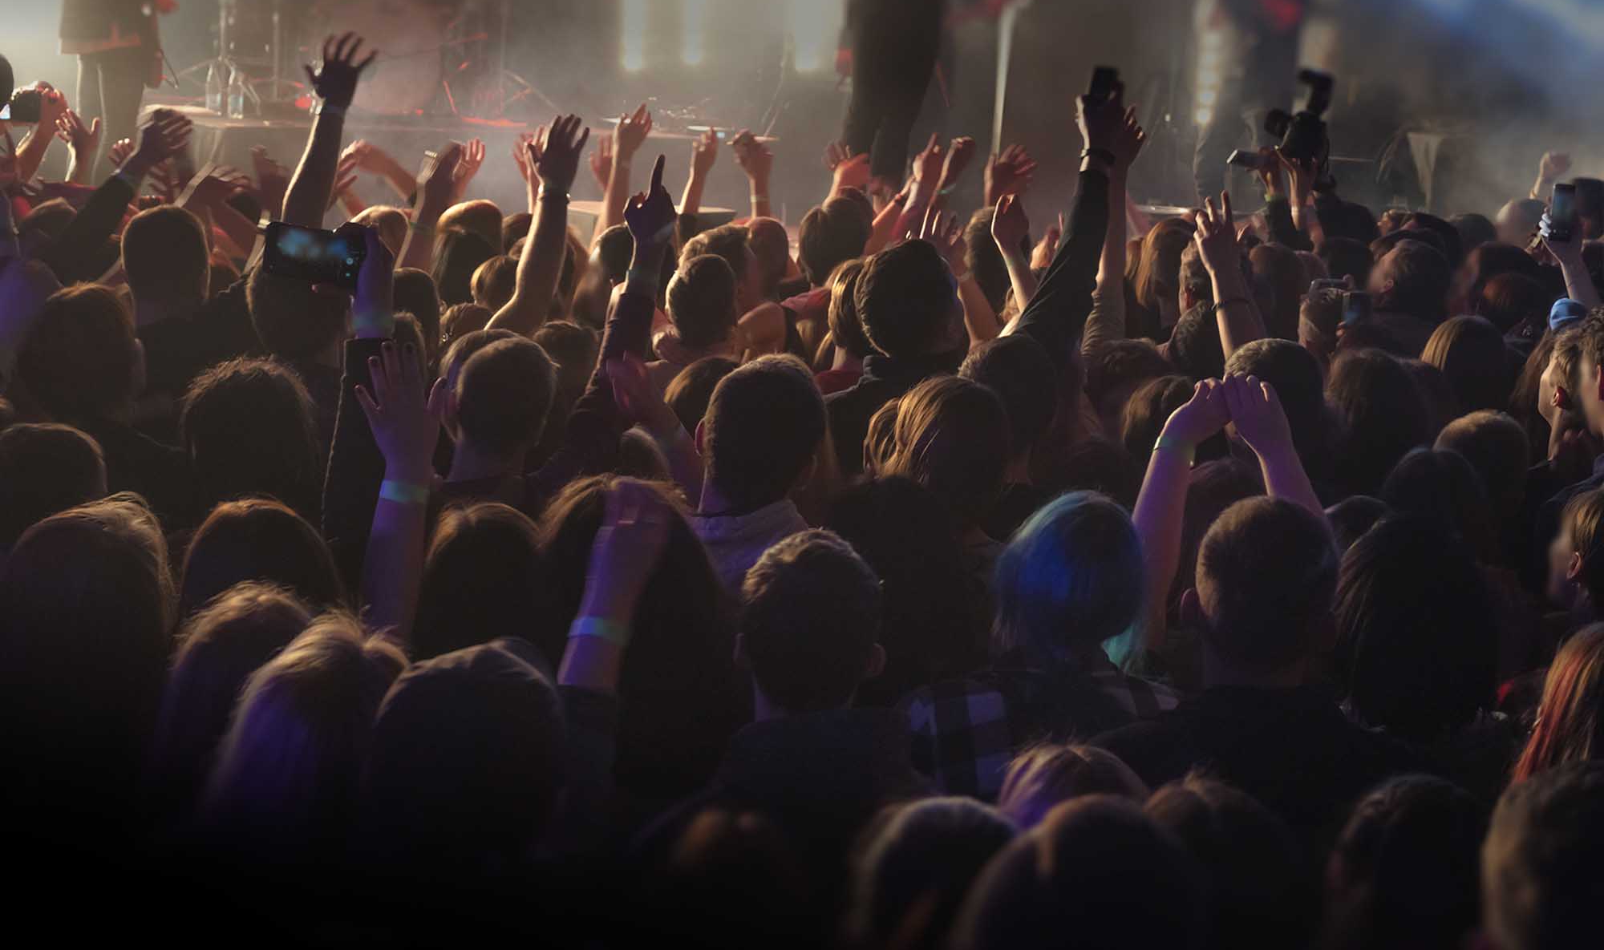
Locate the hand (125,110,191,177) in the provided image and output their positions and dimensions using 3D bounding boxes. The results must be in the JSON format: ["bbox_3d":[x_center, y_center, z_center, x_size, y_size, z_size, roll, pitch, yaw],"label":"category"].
[{"bbox_3d":[-1.369,-0.707,5.500,0.100,0.175,0.080,41,8,1],"label":"hand"}]

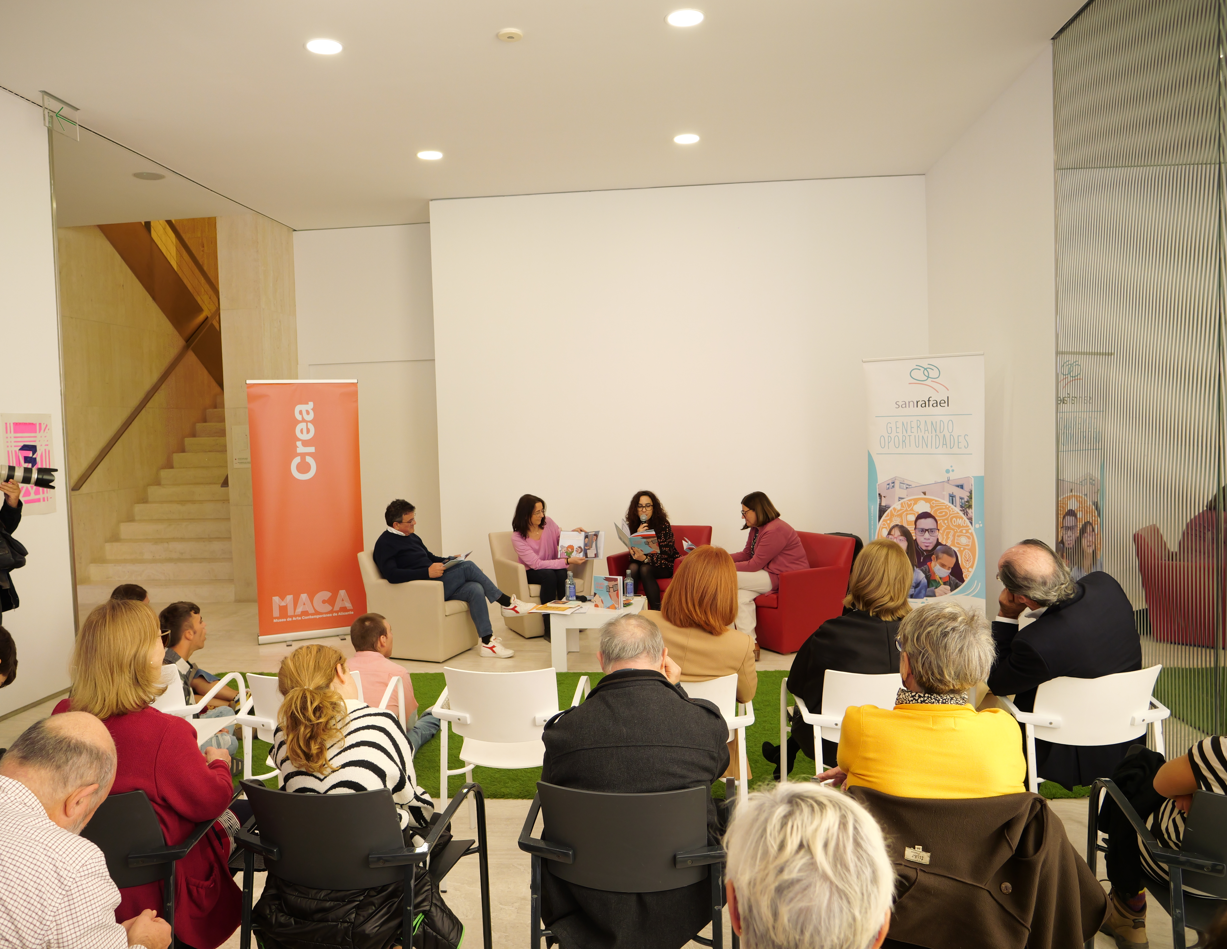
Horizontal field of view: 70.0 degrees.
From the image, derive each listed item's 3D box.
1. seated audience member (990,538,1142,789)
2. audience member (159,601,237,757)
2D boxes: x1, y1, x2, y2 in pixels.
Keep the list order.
[{"bbox_3d":[1.515,0.799,3.262,0.600,1.200,0.860,-2,3,-4],"label":"seated audience member"},{"bbox_3d":[-2.056,1.033,4.400,0.600,0.830,0.560,-4,4,-37],"label":"audience member"}]

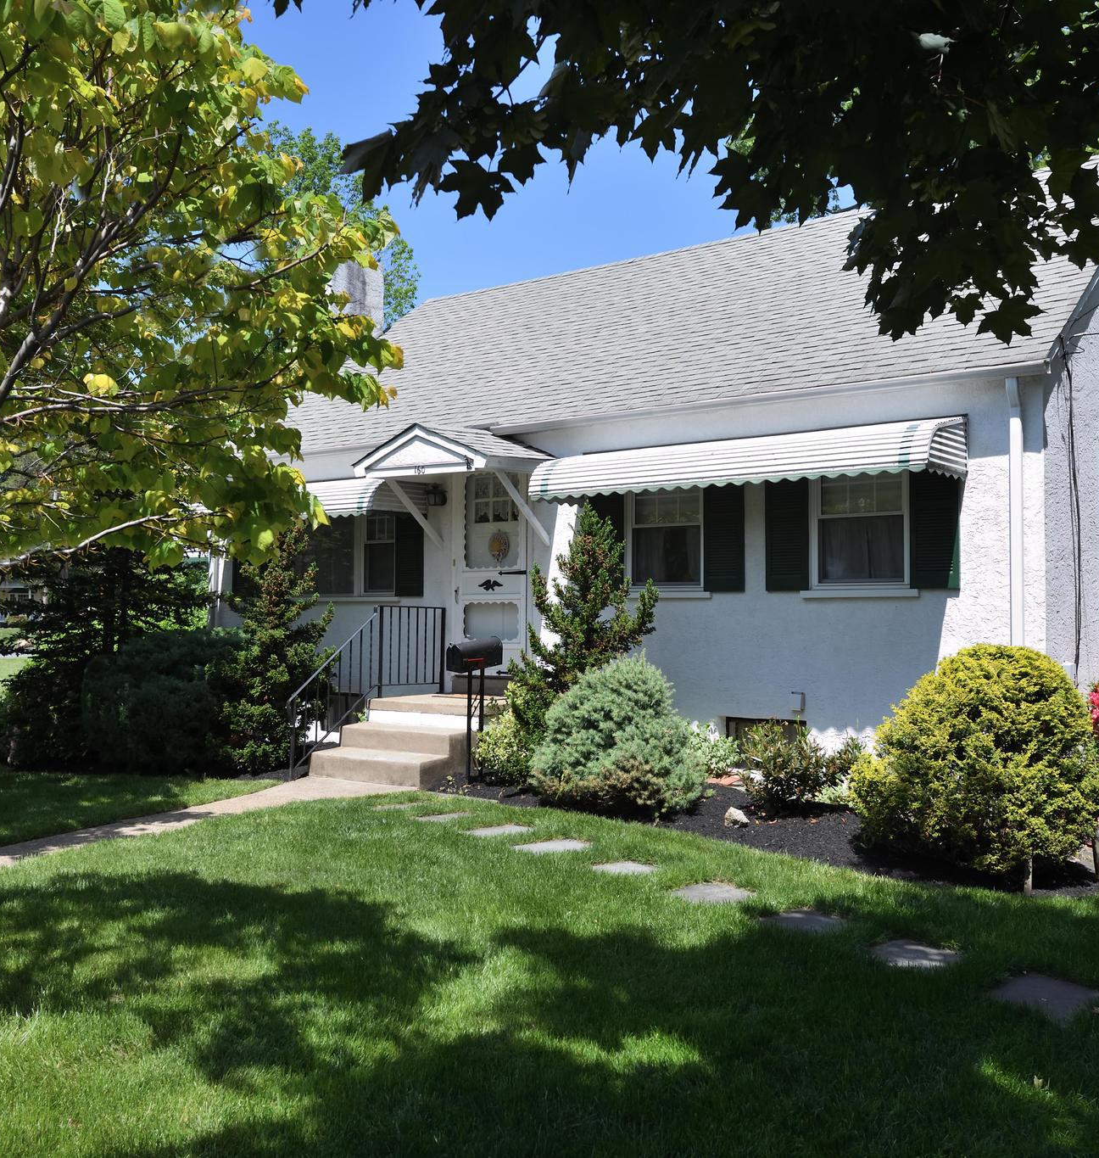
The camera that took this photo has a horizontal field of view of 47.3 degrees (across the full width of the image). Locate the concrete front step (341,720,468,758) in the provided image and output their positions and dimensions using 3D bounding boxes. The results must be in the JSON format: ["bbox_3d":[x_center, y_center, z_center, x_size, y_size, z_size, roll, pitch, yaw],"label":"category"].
[{"bbox_3d":[-1.268,1.449,11.210,1.347,0.201,0.342,-1,-3,38],"label":"concrete front step"}]

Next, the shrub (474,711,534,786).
[{"bbox_3d":[-0.369,1.423,10.712,0.588,0.596,0.588,0,-2,0],"label":"shrub"}]

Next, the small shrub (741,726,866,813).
[{"bbox_3d":[1.873,1.377,9.362,0.936,0.583,0.748,-1,-3,38],"label":"small shrub"}]

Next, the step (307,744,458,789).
[{"bbox_3d":[-1.490,1.645,10.920,1.347,0.212,0.375,-1,-3,38],"label":"step"}]

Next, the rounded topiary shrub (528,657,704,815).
[{"bbox_3d":[0.499,1.134,9.421,1.319,1.104,1.253,0,-2,0],"label":"rounded topiary shrub"}]

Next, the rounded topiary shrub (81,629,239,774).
[{"bbox_3d":[-3.732,1.118,12.075,1.608,1.268,1.528,-1,-3,38],"label":"rounded topiary shrub"}]

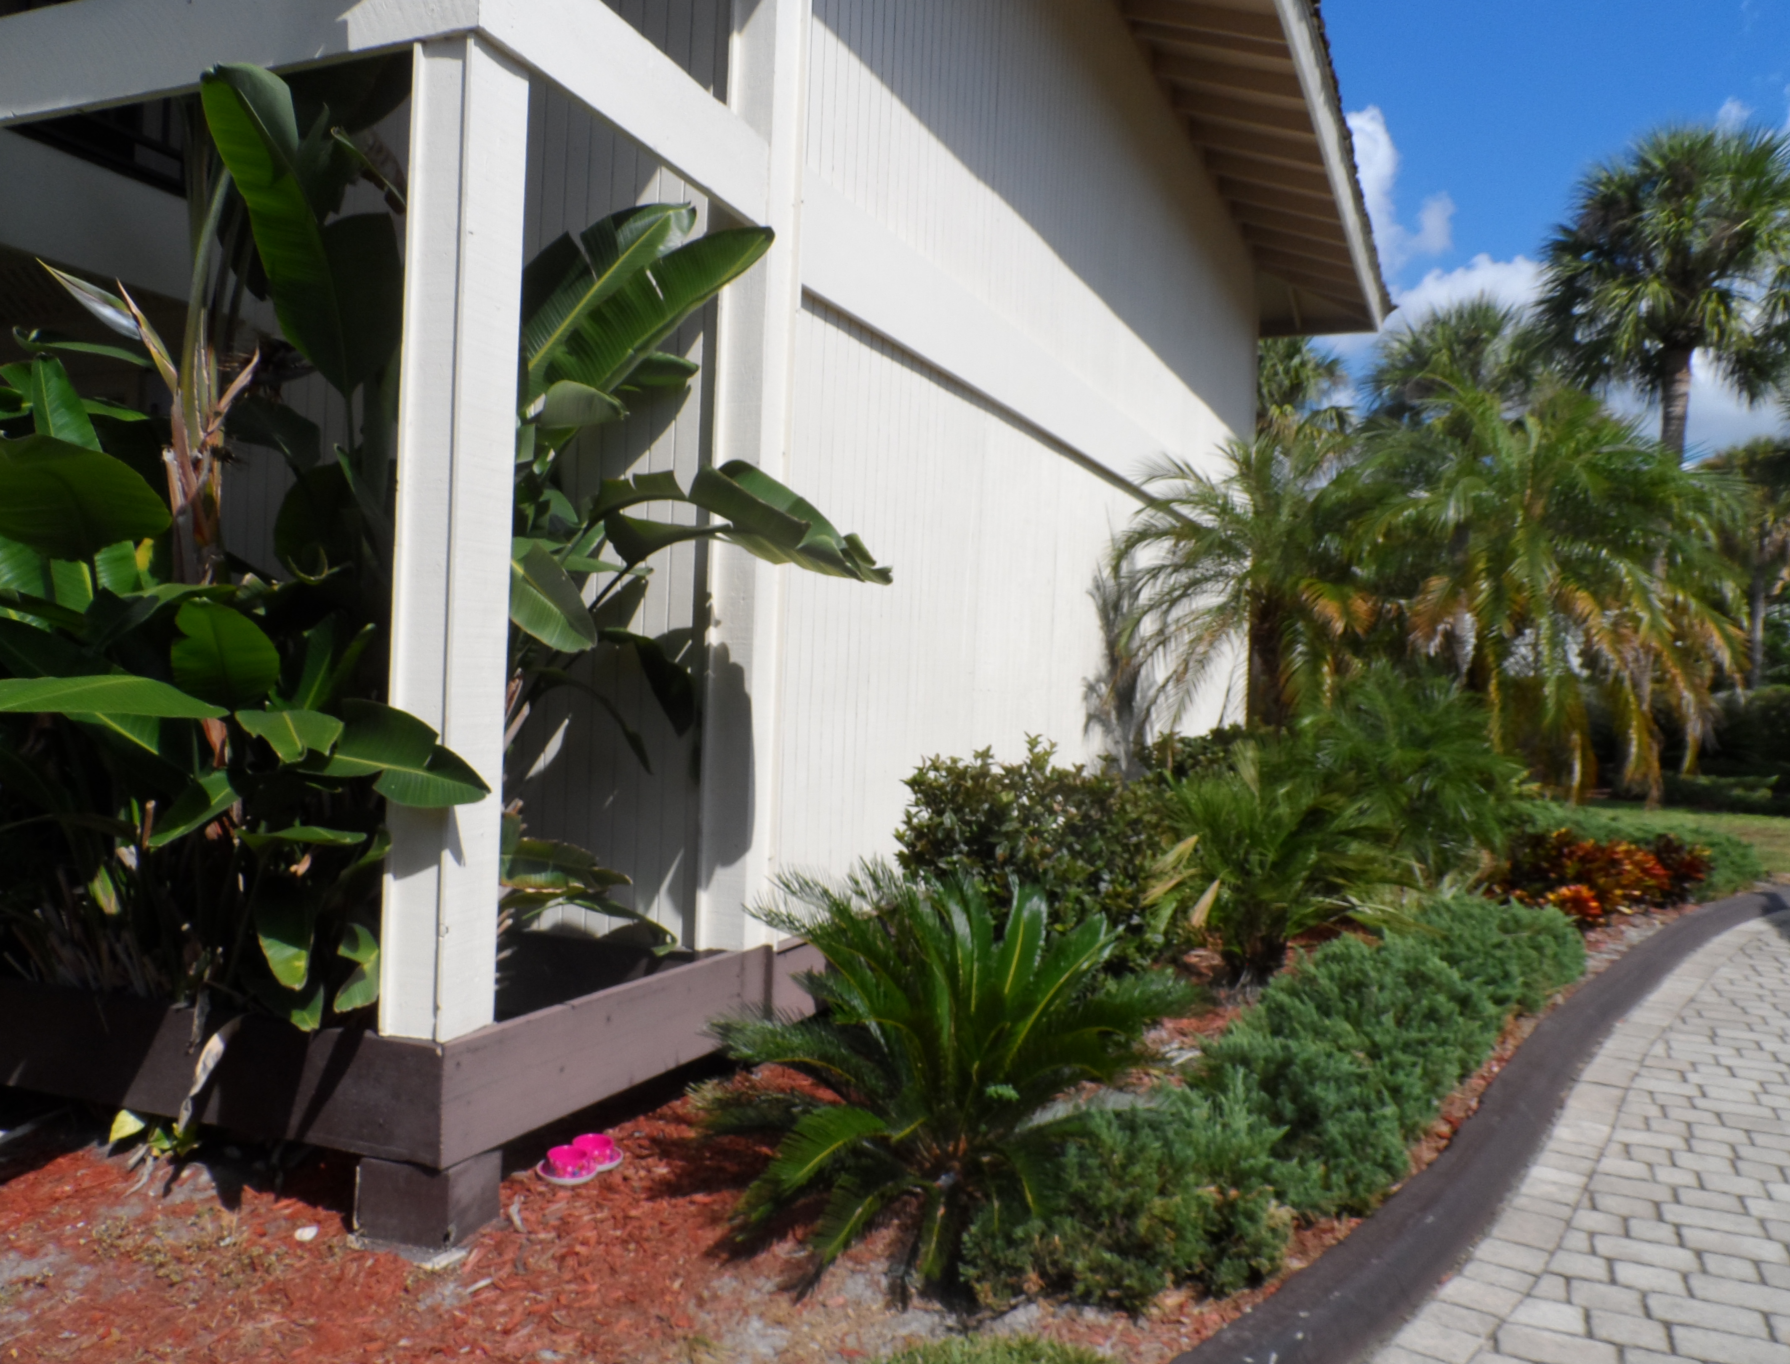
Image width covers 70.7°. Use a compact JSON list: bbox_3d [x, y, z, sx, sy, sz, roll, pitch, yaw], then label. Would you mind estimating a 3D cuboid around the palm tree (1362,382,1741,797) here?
[{"bbox_3d":[4.876,-0.283,9.413,2.700,3.850,2.600,2,-1,0],"label":"palm tree"}]

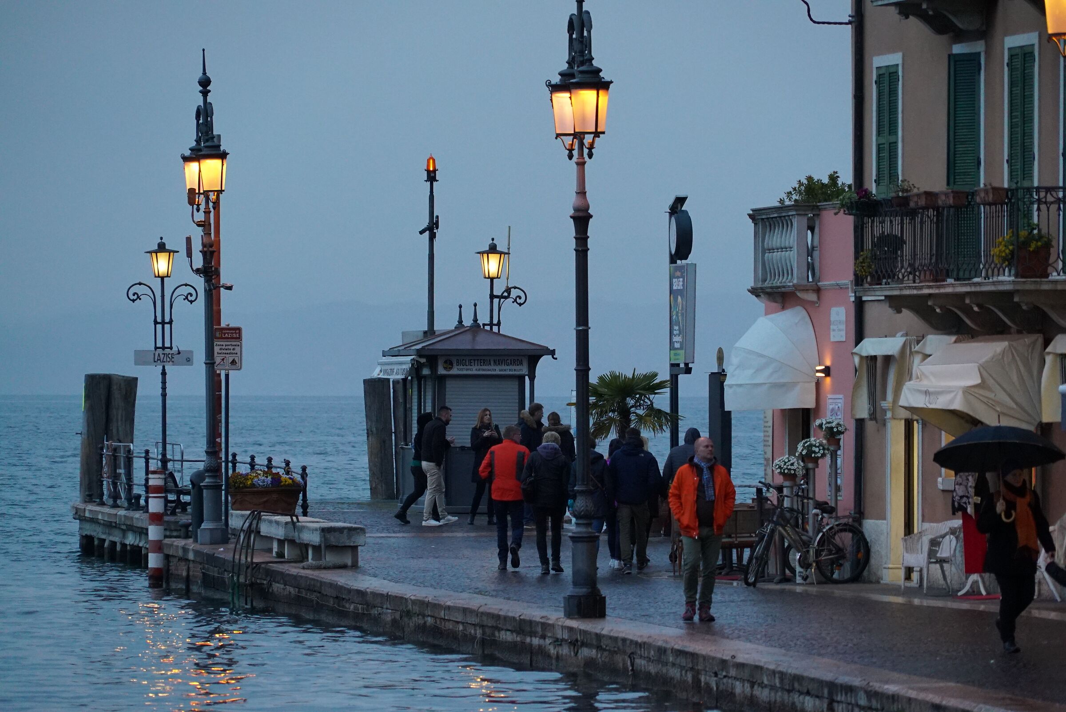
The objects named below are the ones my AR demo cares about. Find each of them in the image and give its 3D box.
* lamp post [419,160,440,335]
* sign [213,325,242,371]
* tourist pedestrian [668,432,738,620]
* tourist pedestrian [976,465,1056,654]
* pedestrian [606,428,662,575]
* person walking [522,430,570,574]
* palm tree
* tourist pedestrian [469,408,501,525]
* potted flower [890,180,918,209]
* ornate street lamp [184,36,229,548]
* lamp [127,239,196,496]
[{"bbox_3d":[-1.722,-0.436,120.000,0.340,5.900,0.320,0,0,0],"label":"lamp post"},{"bbox_3d":[-4.185,-0.103,97.500,0.405,0.605,0.050,0,0,5],"label":"sign"},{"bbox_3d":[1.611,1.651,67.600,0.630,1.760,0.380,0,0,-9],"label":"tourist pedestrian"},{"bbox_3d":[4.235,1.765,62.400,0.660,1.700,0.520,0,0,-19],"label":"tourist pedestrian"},{"bbox_3d":[1.224,1.743,85.300,0.620,1.760,0.450,0,0,-3],"label":"pedestrian"},{"bbox_3d":[0.158,1.736,84.200,0.560,1.690,0.420,0,0,5],"label":"person walking"},{"bbox_3d":[1.411,1.273,102.500,1.500,2.200,1.450,0,0,0],"label":"palm tree"},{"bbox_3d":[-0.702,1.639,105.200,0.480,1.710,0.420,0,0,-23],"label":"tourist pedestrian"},{"bbox_3d":[4.016,-1.750,76.800,0.300,0.320,0.310,0,0,-15],"label":"potted flower"},{"bbox_3d":[-4.413,-0.792,96.600,0.500,6.720,1.200,-1,0,-15],"label":"ornate street lamp"},{"bbox_3d":[-6.032,0.326,116.000,1.160,4.500,0.560,0,0,0],"label":"lamp"}]

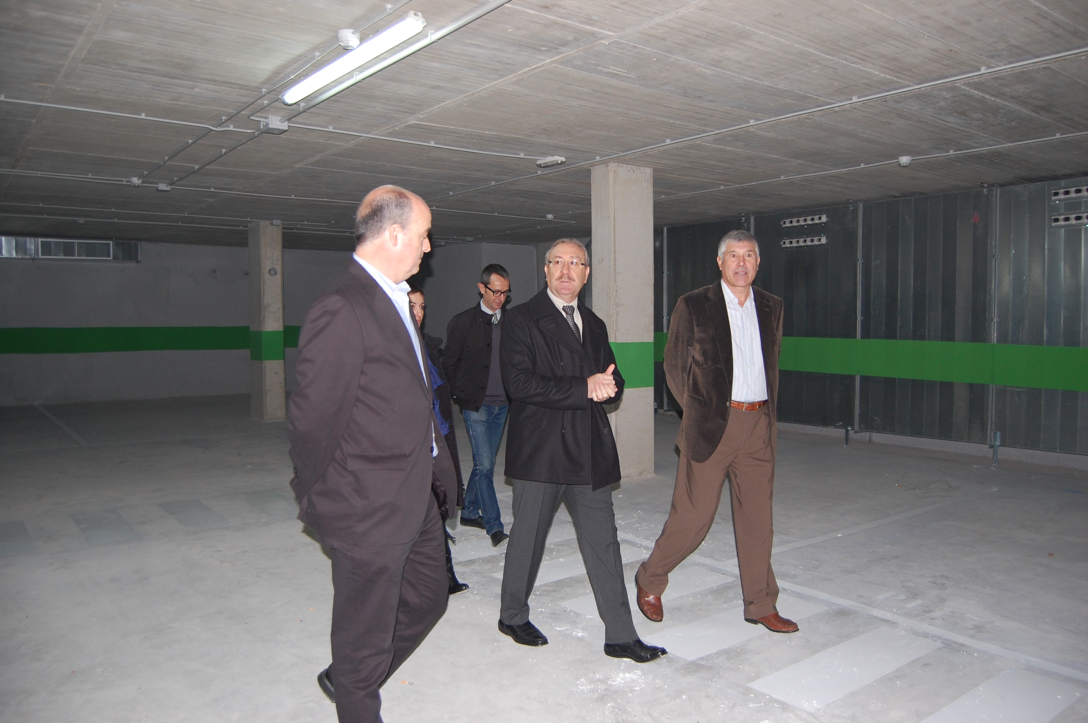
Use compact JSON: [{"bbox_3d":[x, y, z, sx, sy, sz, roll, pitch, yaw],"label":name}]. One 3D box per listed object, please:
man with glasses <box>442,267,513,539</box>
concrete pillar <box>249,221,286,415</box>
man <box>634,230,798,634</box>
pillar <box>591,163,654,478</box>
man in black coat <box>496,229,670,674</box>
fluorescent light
[{"bbox_3d":[-0.400,0.251,5.280,0.530,1.730,0.560,-2,4,-36],"label":"man with glasses"},{"bbox_3d":[-3.865,-0.546,11.385,0.302,2.709,0.475,-3,4,-38],"label":"concrete pillar"},{"bbox_3d":[0.790,0.308,3.720,0.560,1.770,0.670,-3,4,-43],"label":"man"},{"bbox_3d":[0.692,-0.334,7.173,0.469,2.691,0.299,-3,4,-38],"label":"pillar"},{"bbox_3d":[0.125,0.349,3.460,0.700,1.720,0.570,2,4,40],"label":"man in black coat"},{"bbox_3d":[-0.999,-1.465,4.047,0.097,0.090,1.500,-3,4,-38],"label":"fluorescent light"}]

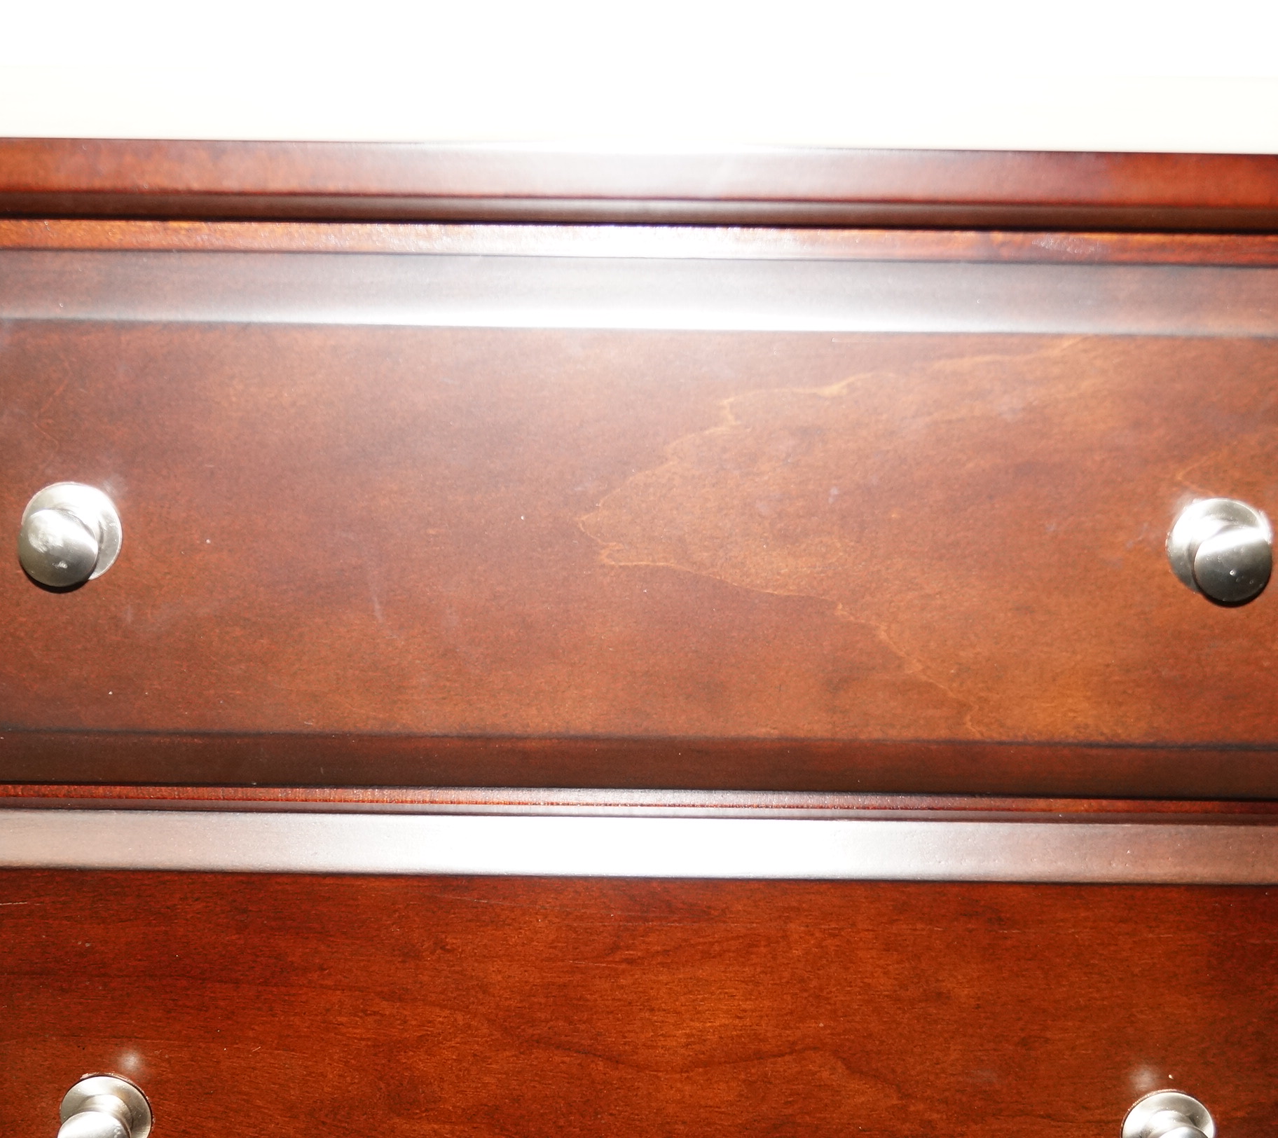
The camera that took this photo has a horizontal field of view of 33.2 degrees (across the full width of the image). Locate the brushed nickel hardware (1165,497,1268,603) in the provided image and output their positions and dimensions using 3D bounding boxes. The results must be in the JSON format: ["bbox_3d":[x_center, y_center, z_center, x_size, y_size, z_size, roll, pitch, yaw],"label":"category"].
[{"bbox_3d":[0.222,-0.005,0.810,0.038,0.038,0.031,1,14,0],"label":"brushed nickel hardware"}]

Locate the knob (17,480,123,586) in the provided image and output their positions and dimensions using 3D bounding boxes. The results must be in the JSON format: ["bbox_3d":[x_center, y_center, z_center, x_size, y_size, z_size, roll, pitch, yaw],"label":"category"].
[{"bbox_3d":[-0.218,-0.011,0.808,0.038,0.038,0.031,1,14,0],"label":"knob"}]

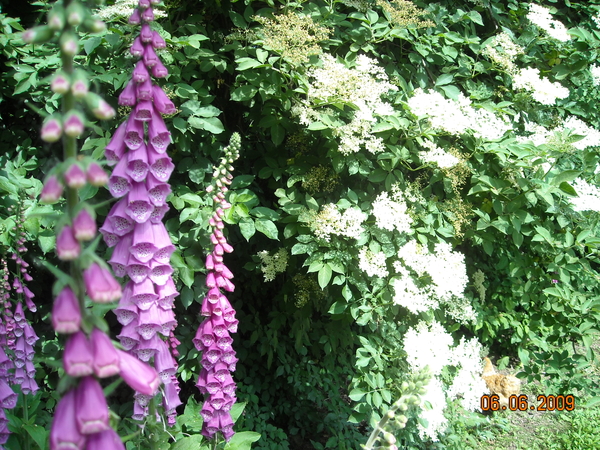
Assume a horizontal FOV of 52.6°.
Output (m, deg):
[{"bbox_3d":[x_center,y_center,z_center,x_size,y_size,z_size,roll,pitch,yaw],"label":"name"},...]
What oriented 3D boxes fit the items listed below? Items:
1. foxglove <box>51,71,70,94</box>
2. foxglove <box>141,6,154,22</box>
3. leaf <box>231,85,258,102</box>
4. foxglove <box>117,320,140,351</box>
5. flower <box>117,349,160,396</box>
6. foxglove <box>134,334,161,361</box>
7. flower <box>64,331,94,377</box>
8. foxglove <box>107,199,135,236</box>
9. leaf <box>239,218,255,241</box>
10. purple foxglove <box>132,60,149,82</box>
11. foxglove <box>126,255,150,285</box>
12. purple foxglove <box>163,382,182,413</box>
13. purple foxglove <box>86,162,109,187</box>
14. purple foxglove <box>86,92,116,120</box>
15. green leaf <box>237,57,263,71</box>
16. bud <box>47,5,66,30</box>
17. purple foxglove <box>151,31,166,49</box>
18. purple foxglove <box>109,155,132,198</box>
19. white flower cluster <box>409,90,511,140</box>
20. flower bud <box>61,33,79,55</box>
[{"bbox_3d":[-0.166,-0.099,0.420,0.013,0.018,0.013,-1,-25,-15],"label":"foxglove"},{"bbox_3d":[-0.166,-0.229,0.660,0.015,0.018,0.019,0,16,-14],"label":"foxglove"},{"bbox_3d":[-0.155,-0.368,1.700,0.082,0.012,0.050,-20,41,-10],"label":"leaf"},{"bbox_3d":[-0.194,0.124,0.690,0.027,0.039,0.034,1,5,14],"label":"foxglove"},{"bbox_3d":[-0.117,0.107,0.440,0.021,0.043,0.021,-37,-7,-29],"label":"flower"},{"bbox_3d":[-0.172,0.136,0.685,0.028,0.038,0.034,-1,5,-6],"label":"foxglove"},{"bbox_3d":[-0.162,0.094,0.445,0.022,0.034,0.026,-2,7,-17],"label":"flower"},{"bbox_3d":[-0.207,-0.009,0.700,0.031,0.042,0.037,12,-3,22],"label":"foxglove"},{"bbox_3d":[-0.137,0.011,1.550,0.041,0.058,0.020,0,5,-5],"label":"leaf"},{"bbox_3d":[-0.181,-0.175,0.690,0.017,0.026,0.016,2,-22,20],"label":"purple foxglove"},{"bbox_3d":[-0.183,0.047,0.685,0.026,0.040,0.034,0,5,-3],"label":"foxglove"},{"bbox_3d":[-0.150,0.201,0.715,0.020,0.041,0.020,-4,-19,-35],"label":"purple foxglove"},{"bbox_3d":[-0.143,-0.036,0.430,0.015,0.018,0.019,-12,21,-22],"label":"purple foxglove"},{"bbox_3d":[-0.133,-0.079,0.405,0.025,0.011,0.011,37,-3,17],"label":"purple foxglove"},{"bbox_3d":[-0.141,-0.453,1.700,0.078,0.014,0.050,-16,31,-10],"label":"green leaf"},{"bbox_3d":[-0.175,-0.149,0.435,0.015,0.018,0.016,0,14,-18],"label":"bud"},{"bbox_3d":[-0.162,-0.212,0.695,0.015,0.022,0.015,-4,-20,-40],"label":"purple foxglove"},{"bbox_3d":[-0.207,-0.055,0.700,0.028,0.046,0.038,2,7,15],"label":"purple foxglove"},{"bbox_3d":[0.457,-0.319,1.750,0.300,0.150,0.130,1,7,9],"label":"white flower cluster"},{"bbox_3d":[-0.171,-0.134,0.450,0.013,0.018,0.017,-2,7,-14],"label":"flower bud"}]

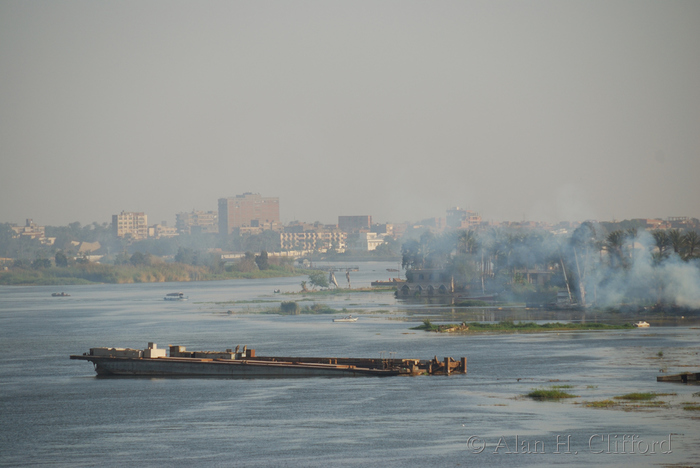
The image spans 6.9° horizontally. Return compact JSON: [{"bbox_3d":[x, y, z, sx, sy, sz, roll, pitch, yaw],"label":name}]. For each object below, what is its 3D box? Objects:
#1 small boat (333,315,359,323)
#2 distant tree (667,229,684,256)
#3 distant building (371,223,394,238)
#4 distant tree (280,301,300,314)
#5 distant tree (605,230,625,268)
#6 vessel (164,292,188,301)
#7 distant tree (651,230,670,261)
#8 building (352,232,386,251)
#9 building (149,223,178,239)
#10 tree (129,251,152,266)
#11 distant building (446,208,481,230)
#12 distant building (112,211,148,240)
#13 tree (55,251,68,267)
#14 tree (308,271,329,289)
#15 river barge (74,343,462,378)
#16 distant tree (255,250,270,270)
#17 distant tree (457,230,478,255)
[{"bbox_3d":[-0.954,17.927,1238.000,5.600,1.500,1.600,0,0,5],"label":"small boat"},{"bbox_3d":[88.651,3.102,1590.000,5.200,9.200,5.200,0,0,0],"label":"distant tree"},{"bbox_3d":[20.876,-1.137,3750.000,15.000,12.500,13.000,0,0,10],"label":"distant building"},{"bbox_3d":[-13.340,16.730,1320.000,4.520,3.170,4.200,0,0,0],"label":"distant tree"},{"bbox_3d":[65.300,8.140,1440.000,4.560,18.010,4.600,0,0,0],"label":"distant tree"},{"bbox_3d":[-47.390,17.083,1590.000,6.600,2.300,1.900,0,0,0],"label":"vessel"},{"bbox_3d":[76.300,8.080,1430.000,4.160,17.880,4.400,0,0,0],"label":"distant tree"},{"bbox_3d":[10.774,4.726,3400.000,18.500,11.200,14.000,0,0,-5],"label":"building"},{"bbox_3d":[-124.589,-1.682,3900.000,20.000,12.000,14.000,0,0,-5],"label":"building"},{"bbox_3d":[-87.410,10.610,2430.000,8.740,7.490,7.500,0,0,0],"label":"tree"},{"bbox_3d":[81.655,-9.345,4200.000,24.000,18.000,18.000,0,0,5],"label":"distant building"},{"bbox_3d":[-156.210,-2.840,4150.000,21.500,24.880,15.000,0,0,-14],"label":"distant building"},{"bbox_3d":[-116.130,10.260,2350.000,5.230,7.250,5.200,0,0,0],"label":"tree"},{"bbox_3d":[-9.660,14.570,1820.000,6.240,5.770,6.000,0,0,0],"label":"tree"},{"bbox_3d":[-11.140,17.231,798.000,53.500,4.800,9.000,0,0,8],"label":"river barge"},{"bbox_3d":[-36.721,11.074,2450.000,6.000,8.300,6.000,0,0,0],"label":"distant tree"},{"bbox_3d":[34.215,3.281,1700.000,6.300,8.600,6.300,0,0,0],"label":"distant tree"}]

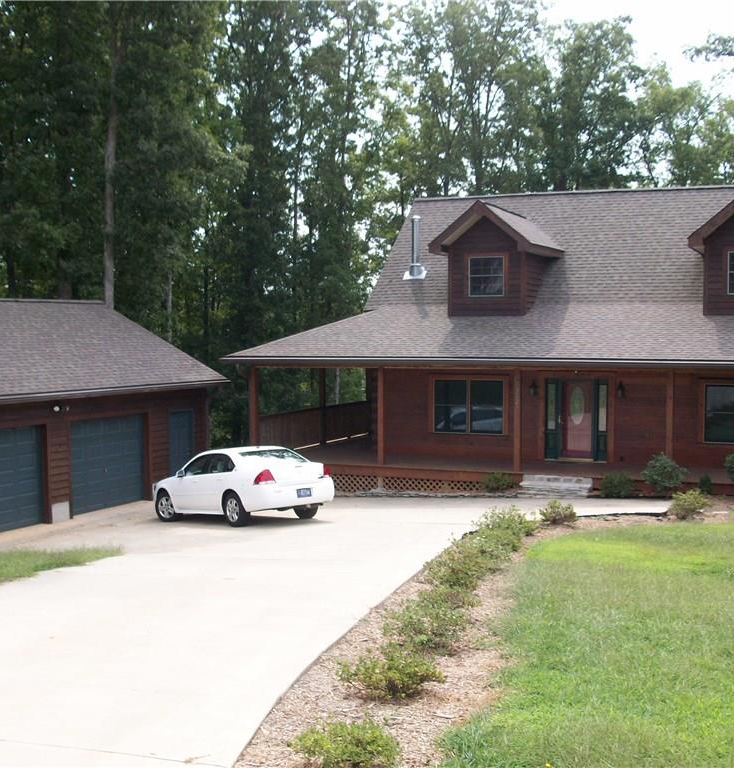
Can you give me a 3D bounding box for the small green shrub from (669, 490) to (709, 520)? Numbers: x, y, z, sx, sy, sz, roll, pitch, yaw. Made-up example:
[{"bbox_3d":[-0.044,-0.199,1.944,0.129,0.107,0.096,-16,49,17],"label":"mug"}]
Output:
[{"bbox_3d":[5.787,2.180,18.047,0.710,0.510,0.650,1,3,18],"label":"small green shrub"}]

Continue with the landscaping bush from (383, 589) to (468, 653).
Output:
[{"bbox_3d":[0.463,1.873,7.965,0.640,0.440,0.600,0,3,3],"label":"landscaping bush"}]

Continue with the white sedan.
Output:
[{"bbox_3d":[-2.730,2.096,21.071,1.870,1.490,5.090,-3,-2,-38],"label":"white sedan"}]

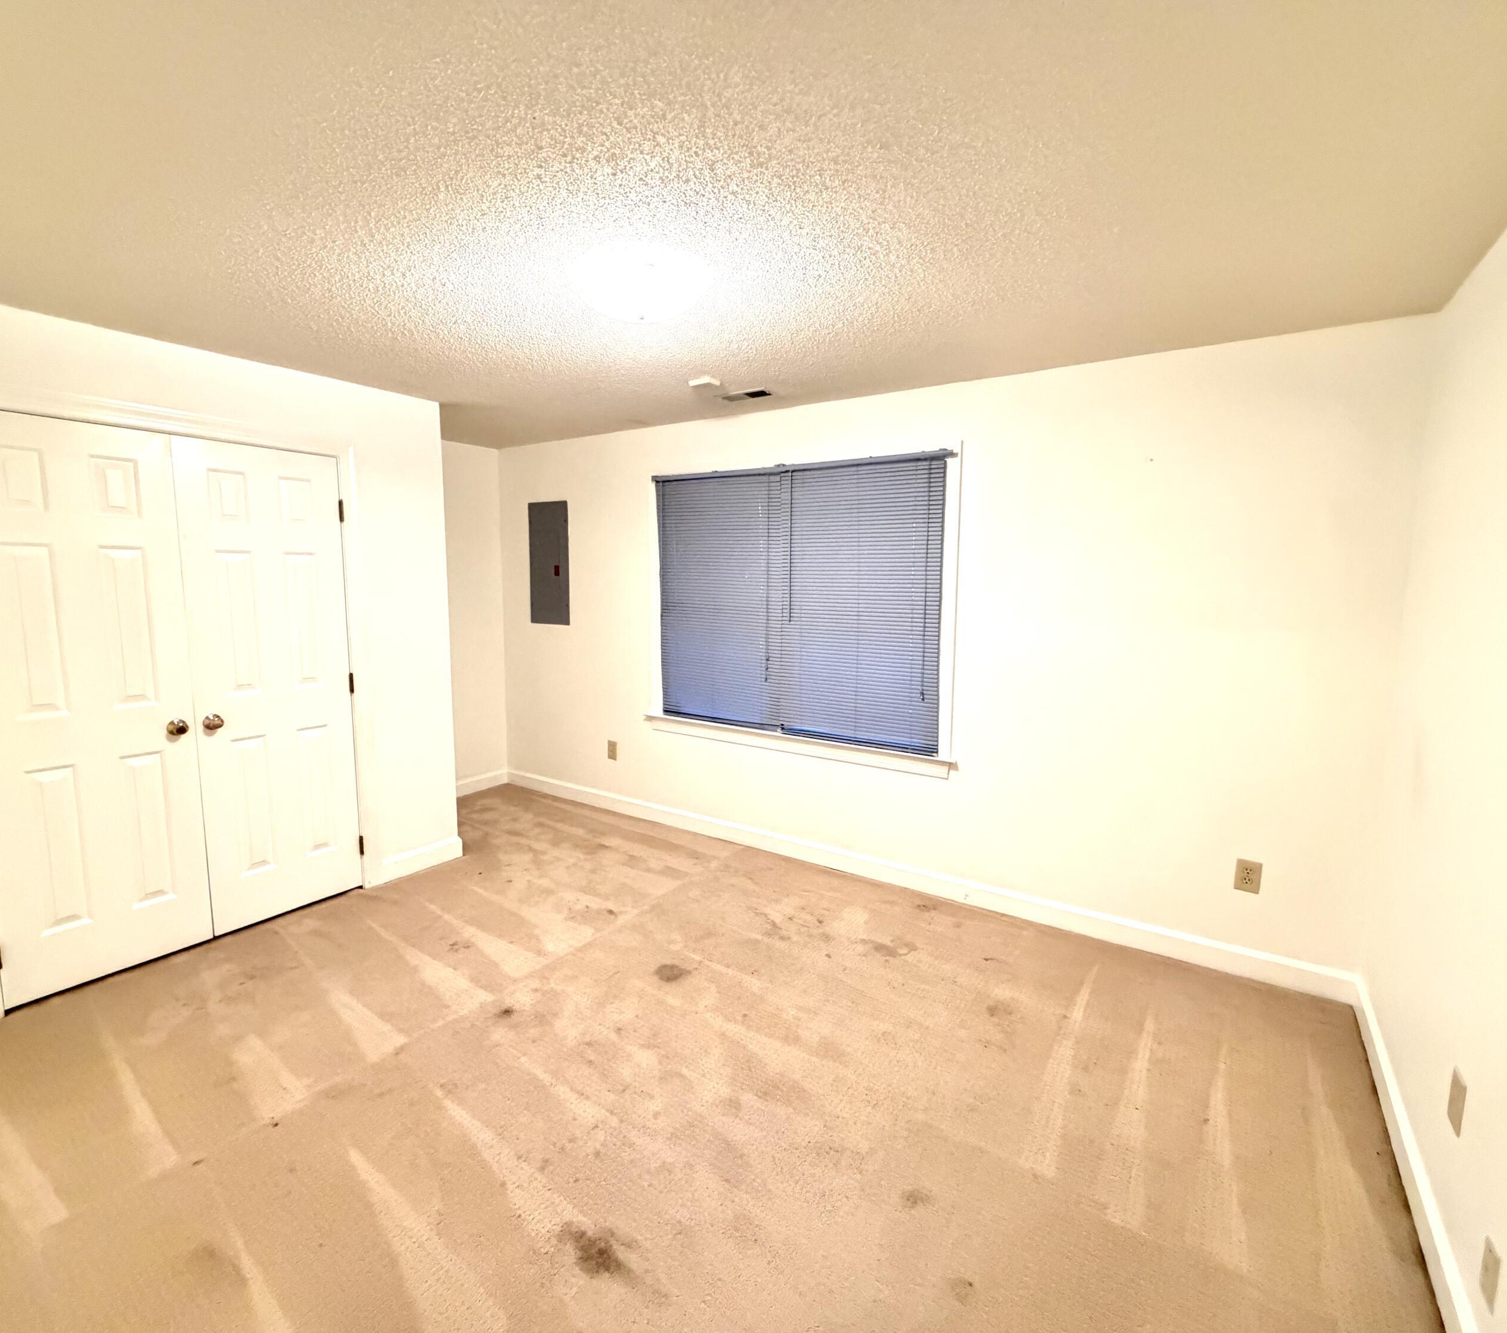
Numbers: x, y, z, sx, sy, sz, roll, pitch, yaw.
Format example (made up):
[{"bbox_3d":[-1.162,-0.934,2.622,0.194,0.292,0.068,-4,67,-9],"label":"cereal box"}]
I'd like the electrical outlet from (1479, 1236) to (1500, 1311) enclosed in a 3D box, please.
[{"bbox_3d":[1.349,1.115,1.317,0.009,0.112,0.071,5,8,33],"label":"electrical outlet"}]

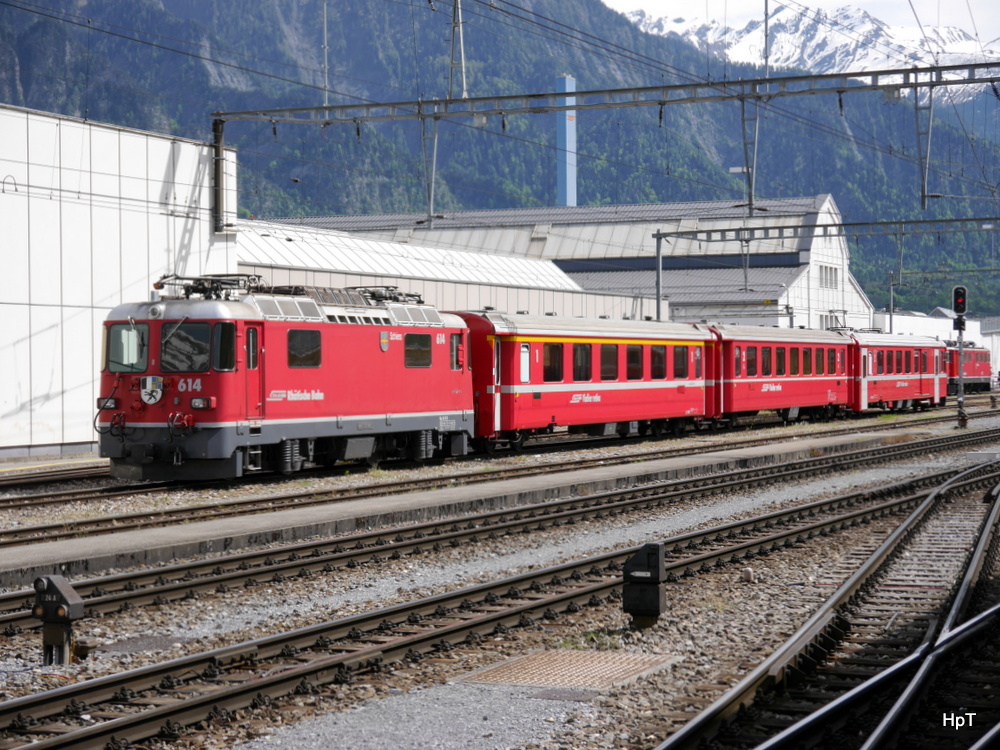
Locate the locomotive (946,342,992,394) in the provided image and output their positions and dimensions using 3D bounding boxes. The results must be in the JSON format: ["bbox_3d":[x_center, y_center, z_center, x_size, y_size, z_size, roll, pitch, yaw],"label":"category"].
[{"bbox_3d":[33.699,-0.517,166.599,2.700,3.900,14.300,0,0,23],"label":"locomotive"}]

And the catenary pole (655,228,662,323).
[{"bbox_3d":[7.905,-2.682,112.014,0.260,9.100,0.260,0,0,23],"label":"catenary pole"}]

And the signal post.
[{"bbox_3d":[16.370,-0.650,79.992,0.480,5.100,0.400,0,0,23],"label":"signal post"}]

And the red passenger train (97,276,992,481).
[{"bbox_3d":[6.894,-0.084,73.752,2.700,3.950,69.000,0,0,23],"label":"red passenger train"}]

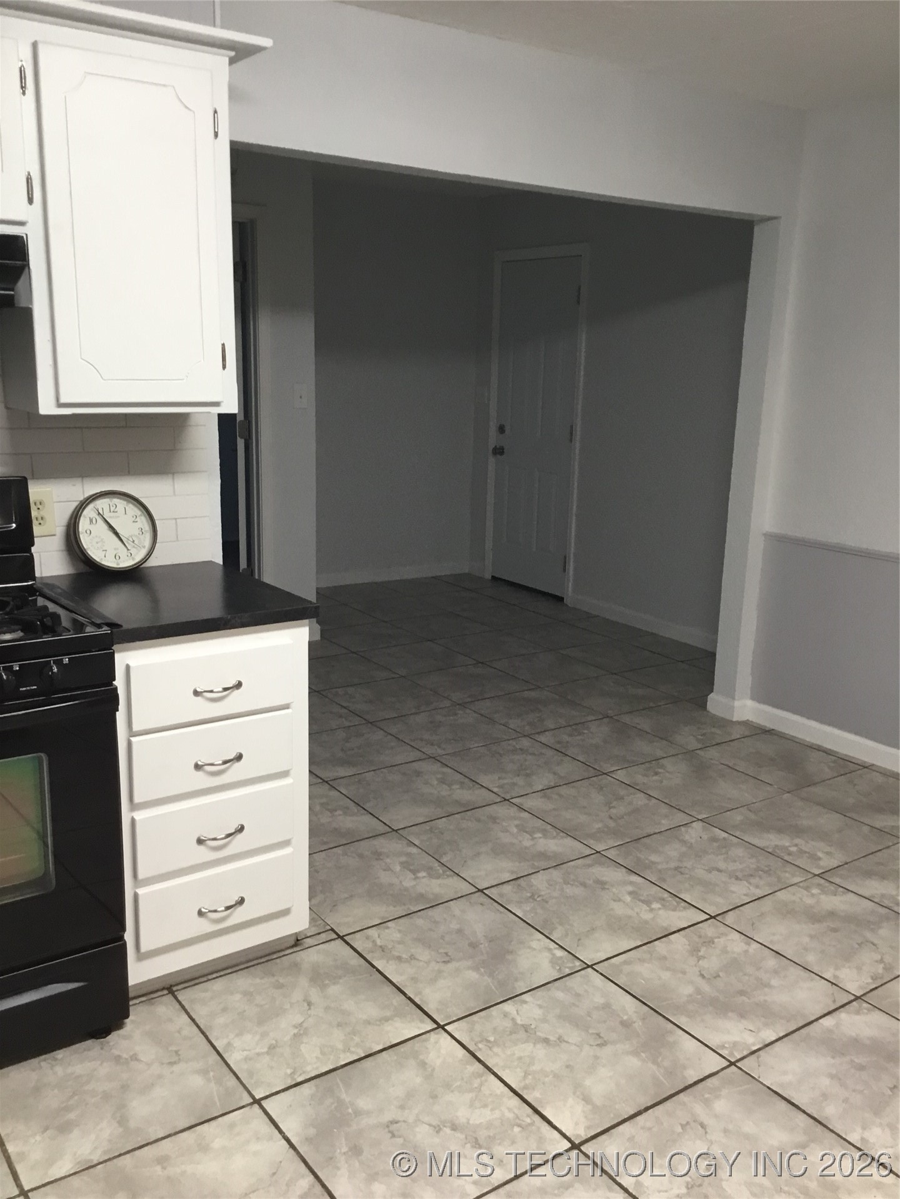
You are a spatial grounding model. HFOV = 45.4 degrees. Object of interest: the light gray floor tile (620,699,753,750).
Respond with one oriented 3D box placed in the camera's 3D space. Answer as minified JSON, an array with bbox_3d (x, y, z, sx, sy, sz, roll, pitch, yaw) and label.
[{"bbox_3d":[0.999,0.528,4.505,0.452,0.012,0.452,-7,16,-35],"label":"light gray floor tile"}]

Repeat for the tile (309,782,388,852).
[{"bbox_3d":[-0.489,0.719,3.473,0.451,0.012,0.451,-7,16,-35],"label":"tile"}]

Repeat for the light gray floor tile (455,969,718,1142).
[{"bbox_3d":[0.299,0.998,2.395,0.450,0.010,0.450,-7,16,-35],"label":"light gray floor tile"}]

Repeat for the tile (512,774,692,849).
[{"bbox_3d":[0.518,0.719,3.638,0.449,0.012,0.449,-7,16,-35],"label":"tile"}]

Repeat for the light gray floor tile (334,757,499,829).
[{"bbox_3d":[-0.118,0.672,3.740,0.450,0.010,0.450,-7,16,-35],"label":"light gray floor tile"}]

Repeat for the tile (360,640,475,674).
[{"bbox_3d":[-0.161,0.298,5.330,0.452,0.012,0.452,-7,16,-35],"label":"tile"}]

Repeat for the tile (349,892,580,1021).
[{"bbox_3d":[0.035,0.905,2.757,0.450,0.010,0.450,-7,16,-35],"label":"tile"}]

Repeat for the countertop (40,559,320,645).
[{"bbox_3d":[-0.669,-0.006,2.582,0.478,0.034,0.605,-7,16,-35],"label":"countertop"}]

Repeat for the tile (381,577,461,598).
[{"bbox_3d":[-0.194,-0.073,6.934,0.449,0.012,0.412,-7,16,-35],"label":"tile"}]

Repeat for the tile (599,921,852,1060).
[{"bbox_3d":[0.671,0.950,2.650,0.451,0.012,0.451,-7,16,-35],"label":"tile"}]

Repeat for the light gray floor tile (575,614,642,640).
[{"bbox_3d":[0.898,0.162,6.081,0.303,0.012,0.449,-7,16,-35],"label":"light gray floor tile"}]

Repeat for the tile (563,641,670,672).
[{"bbox_3d":[0.851,0.295,5.486,0.451,0.012,0.451,-7,16,-35],"label":"tile"}]

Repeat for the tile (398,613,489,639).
[{"bbox_3d":[-0.048,0.157,5.952,0.451,0.012,0.451,-7,16,-35],"label":"tile"}]

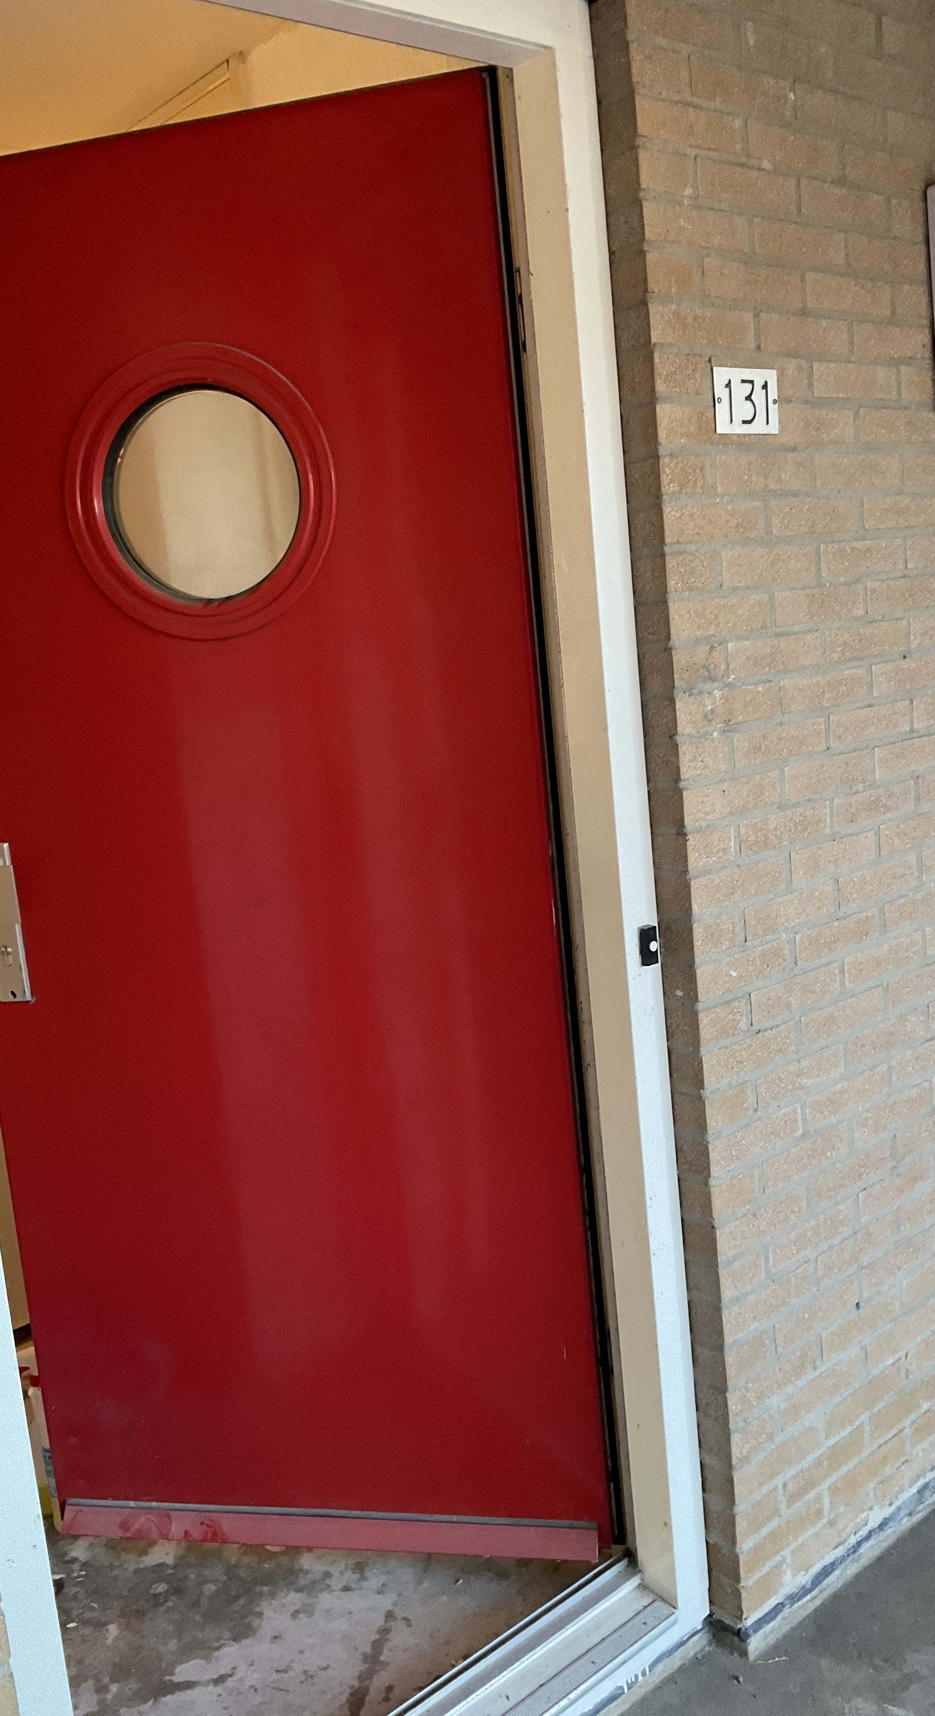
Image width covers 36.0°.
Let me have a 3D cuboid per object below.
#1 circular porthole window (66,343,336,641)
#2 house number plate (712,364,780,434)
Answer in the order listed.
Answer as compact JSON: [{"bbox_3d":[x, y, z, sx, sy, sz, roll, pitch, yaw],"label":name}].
[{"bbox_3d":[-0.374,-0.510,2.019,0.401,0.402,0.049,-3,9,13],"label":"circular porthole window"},{"bbox_3d":[0.378,-0.616,1.939,0.134,0.084,0.006,-13,12,-39],"label":"house number plate"}]

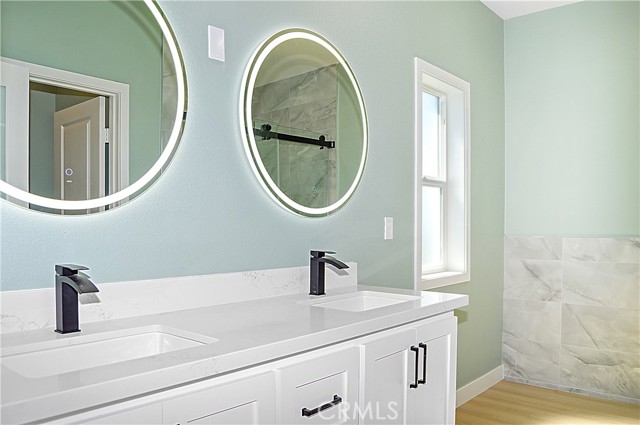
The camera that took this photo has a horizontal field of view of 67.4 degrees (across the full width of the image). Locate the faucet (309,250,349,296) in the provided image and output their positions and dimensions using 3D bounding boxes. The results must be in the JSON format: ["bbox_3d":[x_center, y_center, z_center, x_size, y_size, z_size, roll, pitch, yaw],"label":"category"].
[{"bbox_3d":[0.034,0.248,1.944,0.163,0.173,0.047,-1,-2,42],"label":"faucet"}]

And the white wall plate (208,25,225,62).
[{"bbox_3d":[-0.367,-0.600,1.706,0.008,0.115,0.070,-1,-2,42],"label":"white wall plate"}]

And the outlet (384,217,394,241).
[{"bbox_3d":[0.358,0.084,2.475,0.008,0.115,0.071,-1,-2,42],"label":"outlet"}]

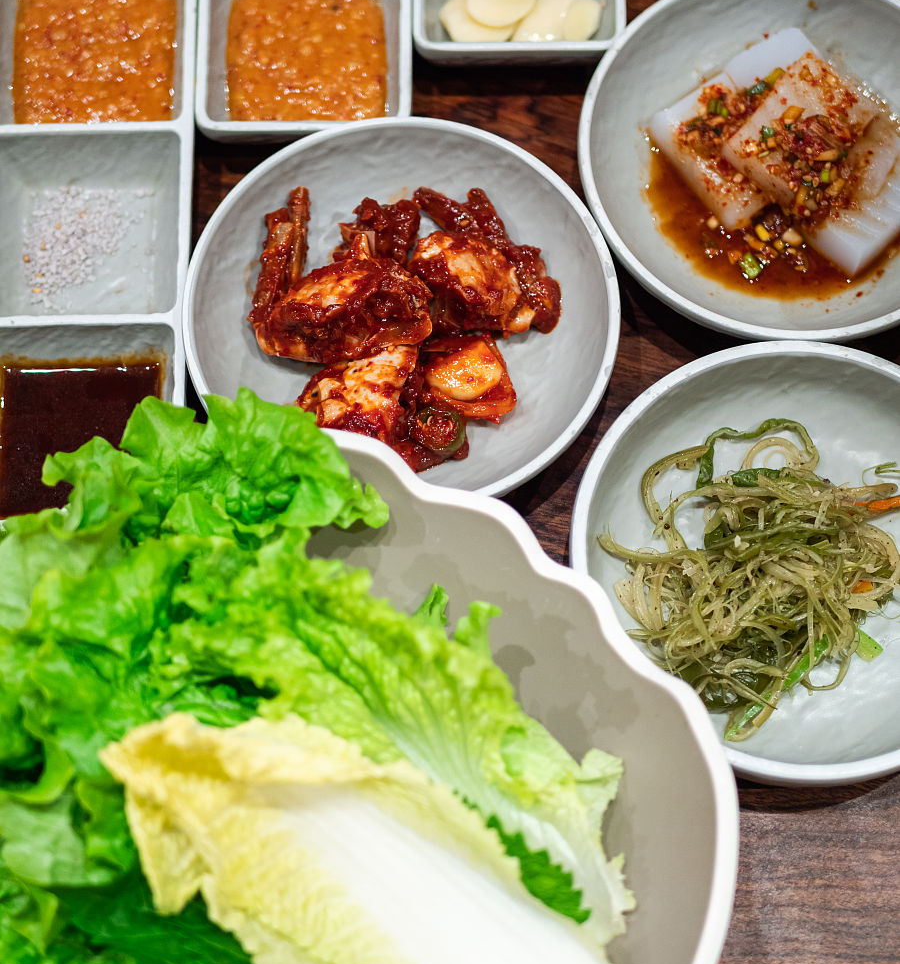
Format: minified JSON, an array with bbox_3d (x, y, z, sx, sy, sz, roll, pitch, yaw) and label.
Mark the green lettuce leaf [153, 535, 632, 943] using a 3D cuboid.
[{"bbox_3d":[-0.011,0.078,0.512,0.174,0.045,0.080,41,74,-18],"label":"green lettuce leaf"}]

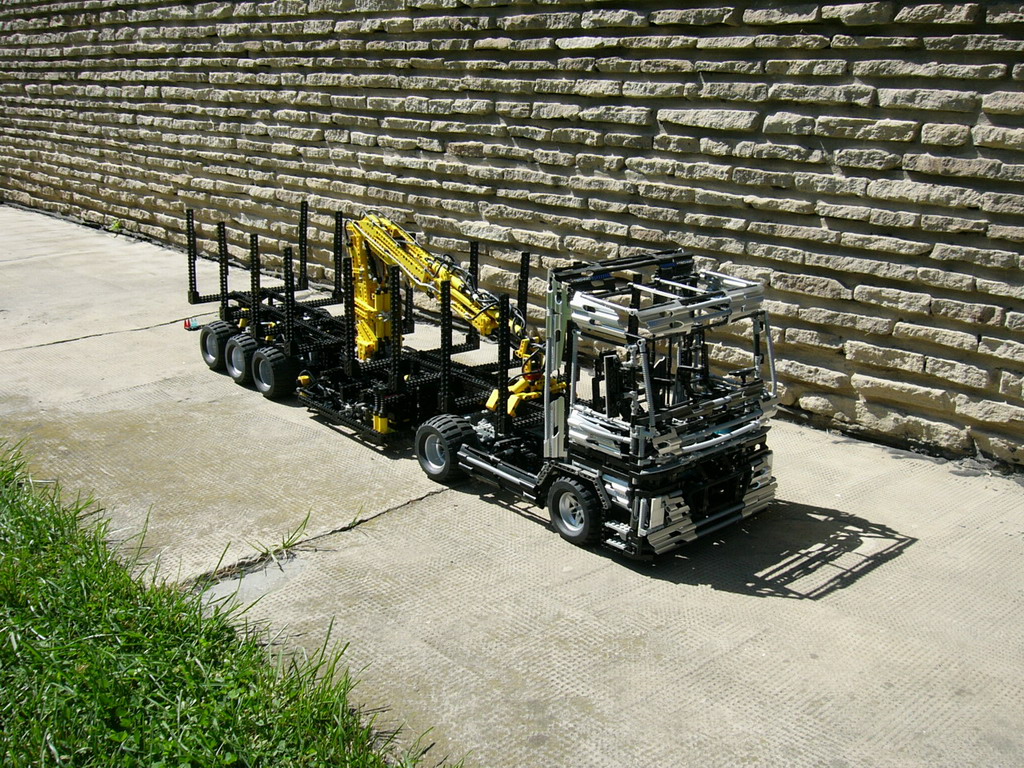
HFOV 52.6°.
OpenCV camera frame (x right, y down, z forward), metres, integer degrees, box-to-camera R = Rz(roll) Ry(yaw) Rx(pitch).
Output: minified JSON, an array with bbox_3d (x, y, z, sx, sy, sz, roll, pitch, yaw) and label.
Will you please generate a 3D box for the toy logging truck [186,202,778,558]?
[{"bbox_3d":[-0.154,-0.106,1.849,0.302,0.377,1.327,-14,22,-40],"label":"toy logging truck"}]

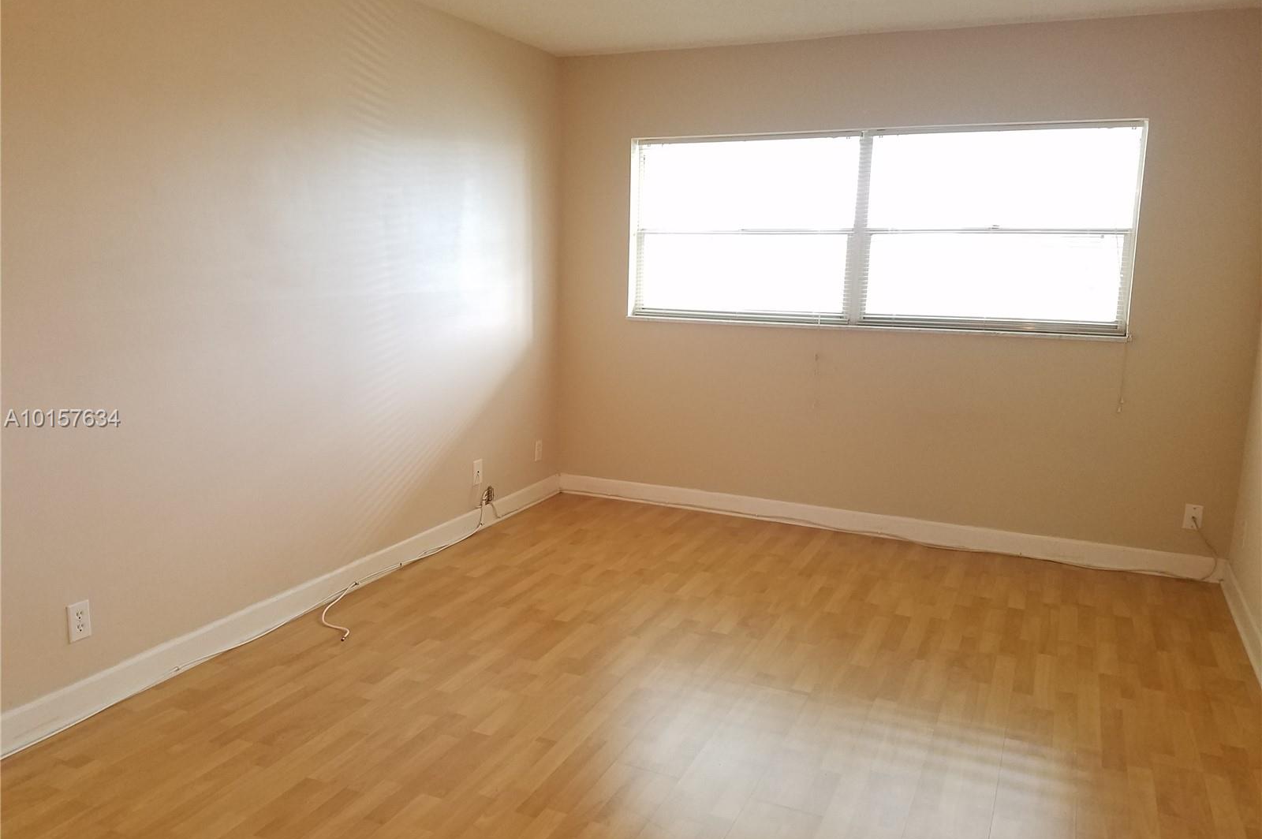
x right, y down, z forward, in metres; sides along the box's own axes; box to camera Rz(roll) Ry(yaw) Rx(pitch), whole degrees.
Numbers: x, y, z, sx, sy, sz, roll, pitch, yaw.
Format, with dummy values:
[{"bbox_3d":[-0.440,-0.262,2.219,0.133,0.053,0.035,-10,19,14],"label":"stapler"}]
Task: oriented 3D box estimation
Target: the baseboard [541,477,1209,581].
[{"bbox_3d":[1.104,0.521,4.895,3.350,0.120,0.016,6,12,24],"label":"baseboard"}]

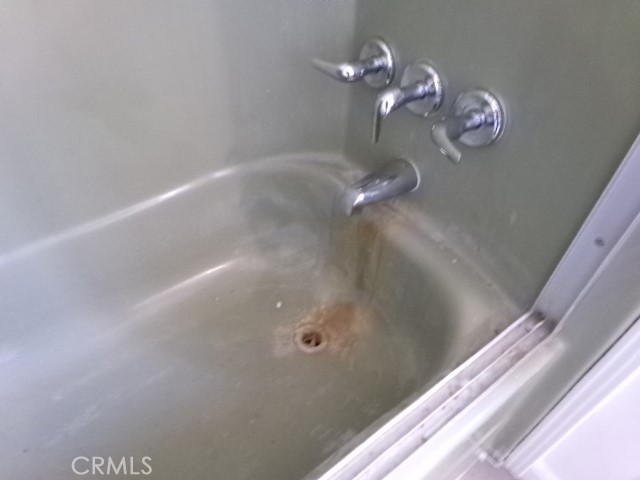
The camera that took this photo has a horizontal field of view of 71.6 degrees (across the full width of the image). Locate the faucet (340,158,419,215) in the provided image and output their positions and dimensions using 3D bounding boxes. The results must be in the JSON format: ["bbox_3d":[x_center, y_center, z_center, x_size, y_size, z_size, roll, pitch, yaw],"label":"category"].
[{"bbox_3d":[0.097,-0.083,0.756,0.143,0.069,0.064,-26,51,-26],"label":"faucet"}]

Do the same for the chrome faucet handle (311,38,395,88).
[{"bbox_3d":[0.048,-0.280,0.720,0.095,0.083,0.108,-26,51,-26],"label":"chrome faucet handle"}]

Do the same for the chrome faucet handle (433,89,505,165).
[{"bbox_3d":[0.184,-0.145,0.589,0.095,0.083,0.095,-26,51,-26],"label":"chrome faucet handle"}]

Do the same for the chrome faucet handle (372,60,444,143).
[{"bbox_3d":[0.117,-0.202,0.662,0.095,0.107,0.083,-26,51,-26],"label":"chrome faucet handle"}]

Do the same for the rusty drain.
[{"bbox_3d":[-0.020,0.216,0.942,0.072,0.015,0.072,1,45,-1],"label":"rusty drain"}]

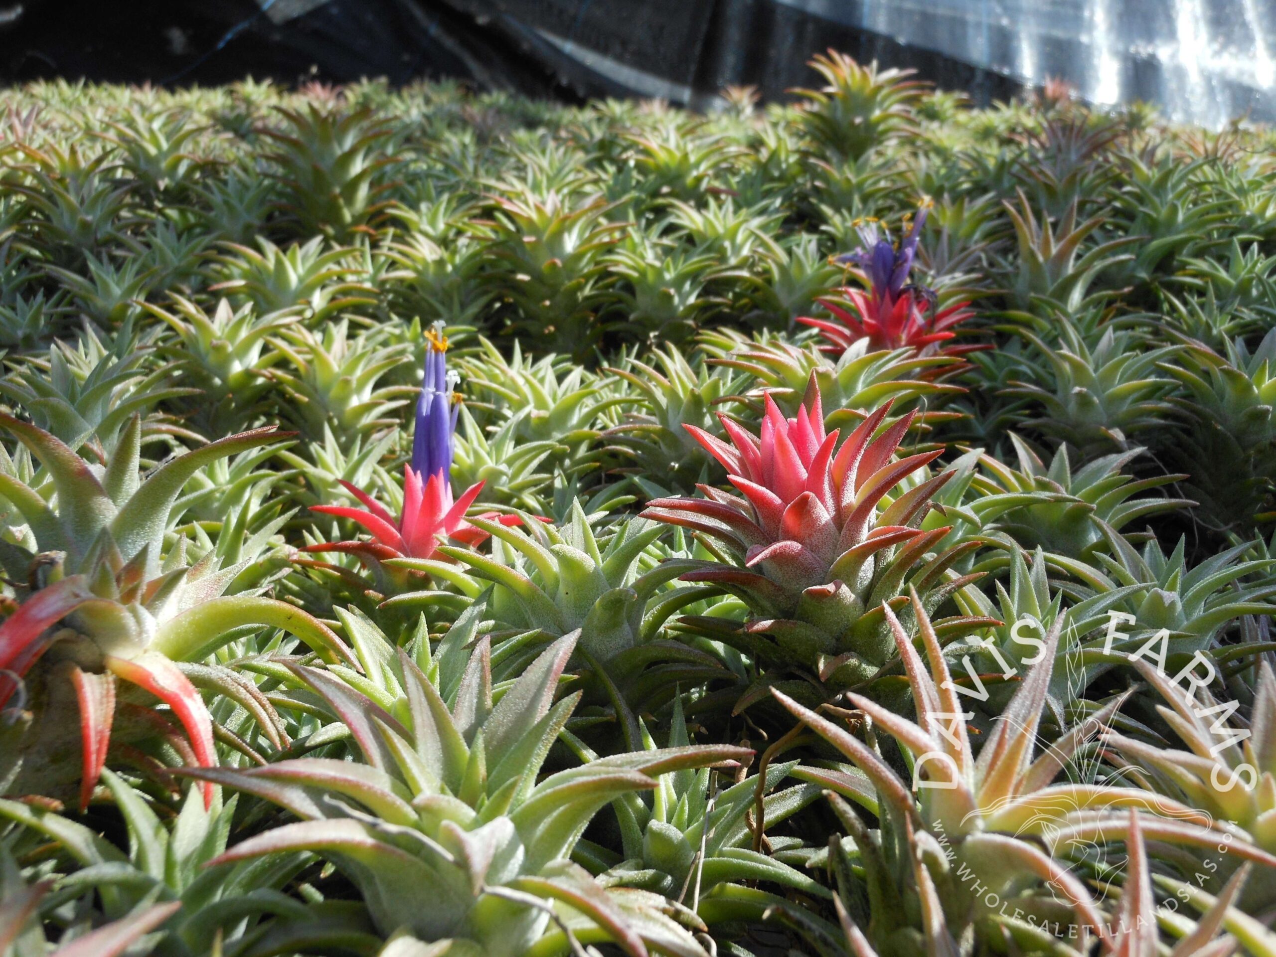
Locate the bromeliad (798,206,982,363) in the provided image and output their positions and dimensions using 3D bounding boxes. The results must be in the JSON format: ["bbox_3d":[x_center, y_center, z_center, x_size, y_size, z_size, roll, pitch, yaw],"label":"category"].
[{"bbox_3d":[0.101,-0.072,0.480,0.078,0.080,0.078,0,21,0],"label":"bromeliad"}]

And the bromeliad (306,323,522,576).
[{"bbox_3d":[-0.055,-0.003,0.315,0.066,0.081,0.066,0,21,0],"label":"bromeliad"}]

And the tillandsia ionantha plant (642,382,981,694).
[{"bbox_3d":[0.044,0.014,0.305,0.083,0.078,0.082,-4,23,0],"label":"tillandsia ionantha plant"}]

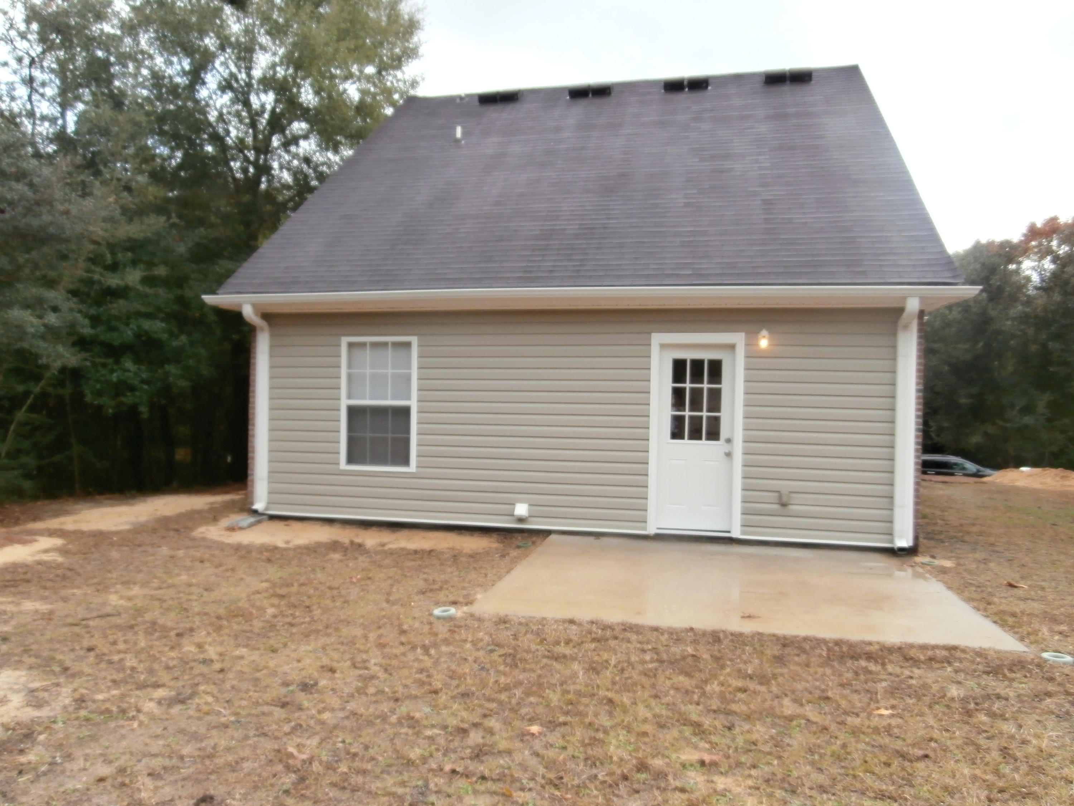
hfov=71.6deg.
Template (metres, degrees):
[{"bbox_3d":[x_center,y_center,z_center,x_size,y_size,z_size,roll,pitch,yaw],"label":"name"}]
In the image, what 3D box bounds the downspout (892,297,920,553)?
[{"bbox_3d":[3.637,0.236,7.333,0.106,2.505,0.353,1,1,12],"label":"downspout"}]

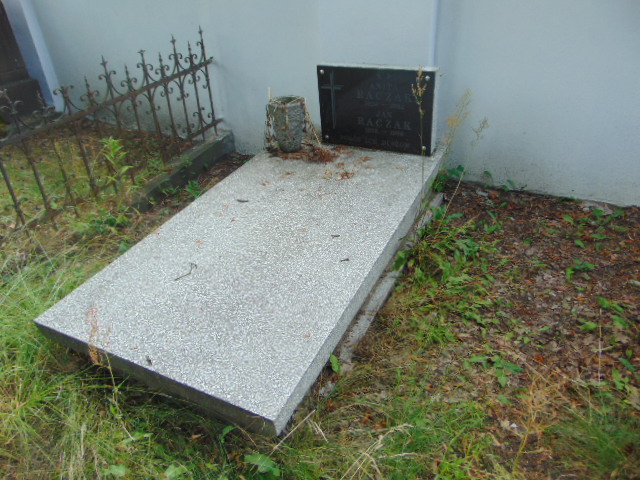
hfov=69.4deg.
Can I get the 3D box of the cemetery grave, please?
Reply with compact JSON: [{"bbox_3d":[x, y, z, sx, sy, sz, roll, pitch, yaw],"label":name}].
[{"bbox_3d":[-0.145,-0.264,1.959,0.999,0.660,1.828,13,33,25],"label":"cemetery grave"}]

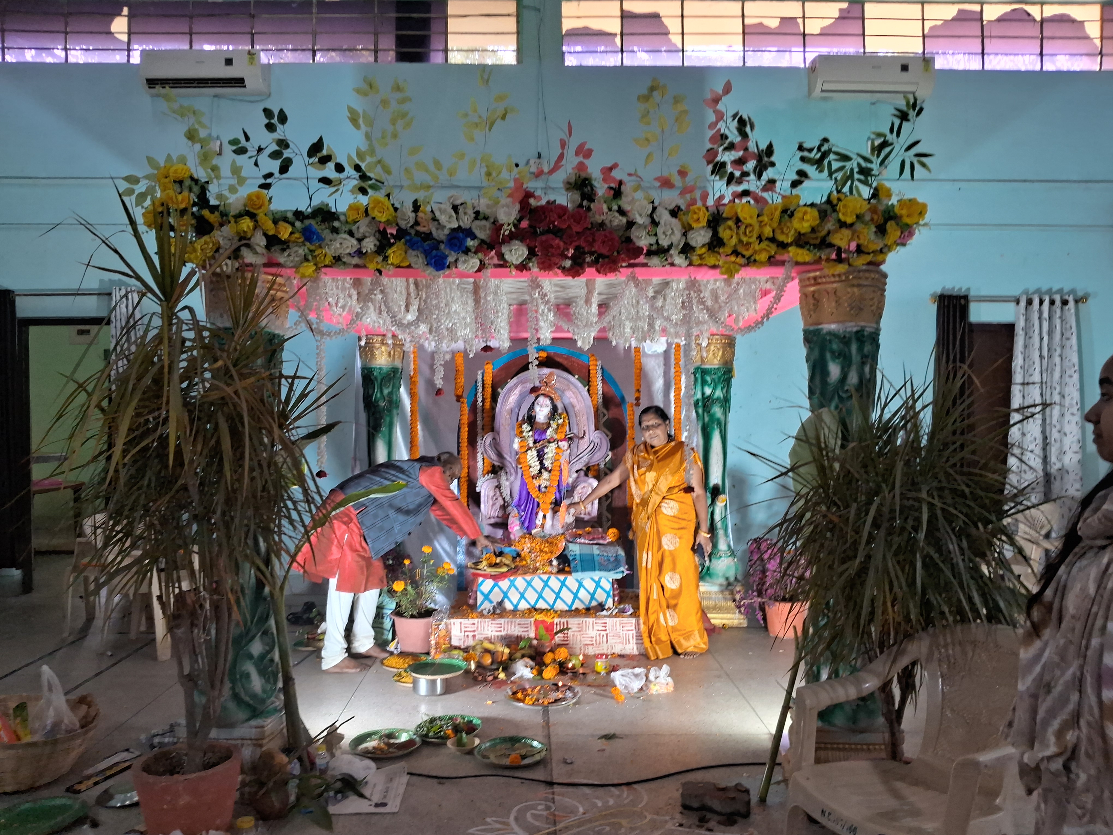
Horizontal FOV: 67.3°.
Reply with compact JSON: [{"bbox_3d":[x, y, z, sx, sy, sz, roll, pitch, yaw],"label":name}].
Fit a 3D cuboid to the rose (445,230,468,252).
[{"bbox_3d":[-0.379,-0.666,3.170,0.087,0.081,0.065,0,0,-5],"label":"rose"}]

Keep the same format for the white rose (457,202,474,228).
[{"bbox_3d":[-0.348,-0.775,3.200,0.072,0.101,0.065,0,0,-5],"label":"white rose"}]

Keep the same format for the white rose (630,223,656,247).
[{"bbox_3d":[0.319,-0.669,3.070,0.092,0.089,0.075,0,0,6],"label":"white rose"}]

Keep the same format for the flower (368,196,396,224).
[{"bbox_3d":[-0.671,-0.797,3.200,0.104,0.104,0.065,0,0,-5],"label":"flower"}]

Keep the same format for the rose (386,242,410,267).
[{"bbox_3d":[-0.592,-0.610,3.120,0.082,0.091,0.070,0,1,-1],"label":"rose"}]

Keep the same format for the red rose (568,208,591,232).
[{"bbox_3d":[0.082,-0.717,3.030,0.079,0.088,0.060,0,0,0],"label":"red rose"}]

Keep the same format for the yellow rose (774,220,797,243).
[{"bbox_3d":[0.841,-0.683,3.070,0.089,0.086,0.075,0,0,0],"label":"yellow rose"}]

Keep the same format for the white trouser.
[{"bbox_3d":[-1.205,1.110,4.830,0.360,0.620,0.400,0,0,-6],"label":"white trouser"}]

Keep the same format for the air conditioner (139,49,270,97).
[{"bbox_3d":[-2.709,-2.653,6.450,0.910,0.285,0.220,0,1,-1],"label":"air conditioner"}]

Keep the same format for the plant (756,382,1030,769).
[{"bbox_3d":[1.070,0.650,2.700,0.820,1.550,0.780,0,0,0],"label":"plant"}]

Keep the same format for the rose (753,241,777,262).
[{"bbox_3d":[0.756,-0.600,3.030,0.085,0.076,0.060,0,0,0],"label":"rose"}]

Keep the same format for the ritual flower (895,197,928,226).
[{"bbox_3d":[1.330,-0.770,3.130,0.123,0.104,0.090,0,0,-17],"label":"ritual flower"}]

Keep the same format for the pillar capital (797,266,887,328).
[{"bbox_3d":[1.075,-0.446,3.140,0.335,0.220,0.335,0,0,0],"label":"pillar capital"}]

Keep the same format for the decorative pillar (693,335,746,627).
[{"bbox_3d":[1.111,0.423,5.843,0.370,1.985,0.370,0,1,-1],"label":"decorative pillar"}]

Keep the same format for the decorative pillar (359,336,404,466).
[{"bbox_3d":[-1.225,0.447,5.880,0.420,2.010,0.420,0,0,-1],"label":"decorative pillar"}]

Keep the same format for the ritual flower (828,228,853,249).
[{"bbox_3d":[1.065,-0.671,3.130,0.092,0.079,0.070,0,1,-1],"label":"ritual flower"}]

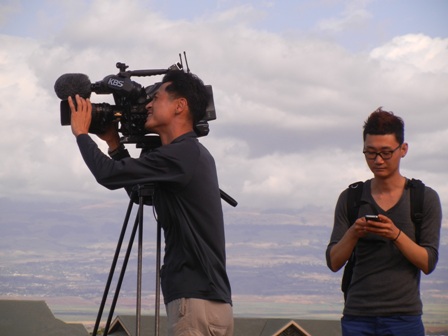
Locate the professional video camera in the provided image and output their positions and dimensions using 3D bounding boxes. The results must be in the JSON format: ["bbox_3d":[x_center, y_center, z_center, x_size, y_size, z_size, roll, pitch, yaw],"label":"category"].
[{"bbox_3d":[-0.347,-0.253,8.850,0.630,0.335,0.260,-3,0,0],"label":"professional video camera"}]

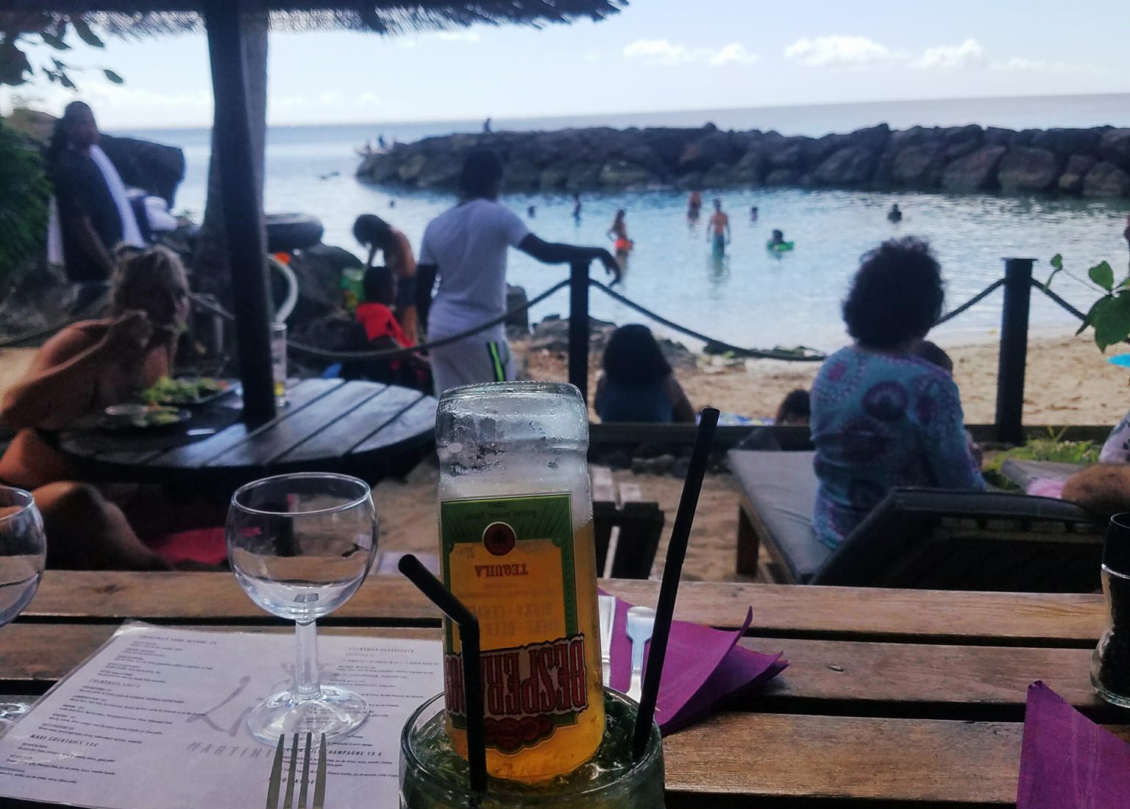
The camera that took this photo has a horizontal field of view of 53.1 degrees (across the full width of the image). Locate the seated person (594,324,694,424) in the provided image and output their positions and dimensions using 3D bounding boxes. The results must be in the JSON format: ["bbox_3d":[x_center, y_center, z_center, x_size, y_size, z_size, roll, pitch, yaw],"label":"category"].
[{"bbox_3d":[0.447,-0.057,6.301,0.520,0.870,0.750,0,14,6],"label":"seated person"}]

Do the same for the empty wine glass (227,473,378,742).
[{"bbox_3d":[-0.158,0.123,0.679,0.087,0.139,0.087,-1,14,0],"label":"empty wine glass"}]

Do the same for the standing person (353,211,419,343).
[{"bbox_3d":[-1.089,-0.496,7.177,0.500,1.420,0.420,-7,15,-20],"label":"standing person"}]

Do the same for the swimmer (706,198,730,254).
[{"bbox_3d":[2.944,-3.092,21.714,0.500,1.720,0.320,-1,14,2],"label":"swimmer"}]

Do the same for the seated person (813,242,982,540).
[{"bbox_3d":[1.005,-0.106,3.565,0.480,0.900,0.800,2,15,14],"label":"seated person"}]

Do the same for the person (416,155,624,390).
[{"bbox_3d":[-0.202,-0.347,5.519,0.900,1.760,0.550,5,16,25],"label":"person"}]

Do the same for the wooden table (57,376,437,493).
[{"bbox_3d":[-0.942,0.398,3.491,1.140,0.730,1.140,-2,14,0],"label":"wooden table"}]

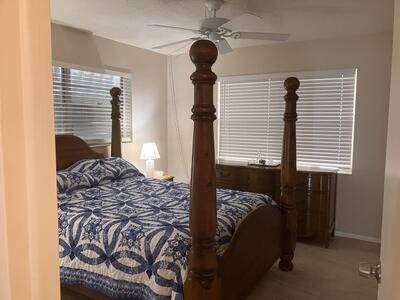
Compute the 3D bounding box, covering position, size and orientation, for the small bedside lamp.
[{"bbox_3d":[-0.694,0.140,4.565,0.280,0.492,0.280,0,5,0],"label":"small bedside lamp"}]

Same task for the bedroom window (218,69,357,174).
[{"bbox_3d":[1.064,-0.395,4.320,1.813,1.235,0.070,3,6,30],"label":"bedroom window"}]

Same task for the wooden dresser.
[{"bbox_3d":[0.887,0.631,4.194,1.610,0.854,0.490,3,6,30],"label":"wooden dresser"}]

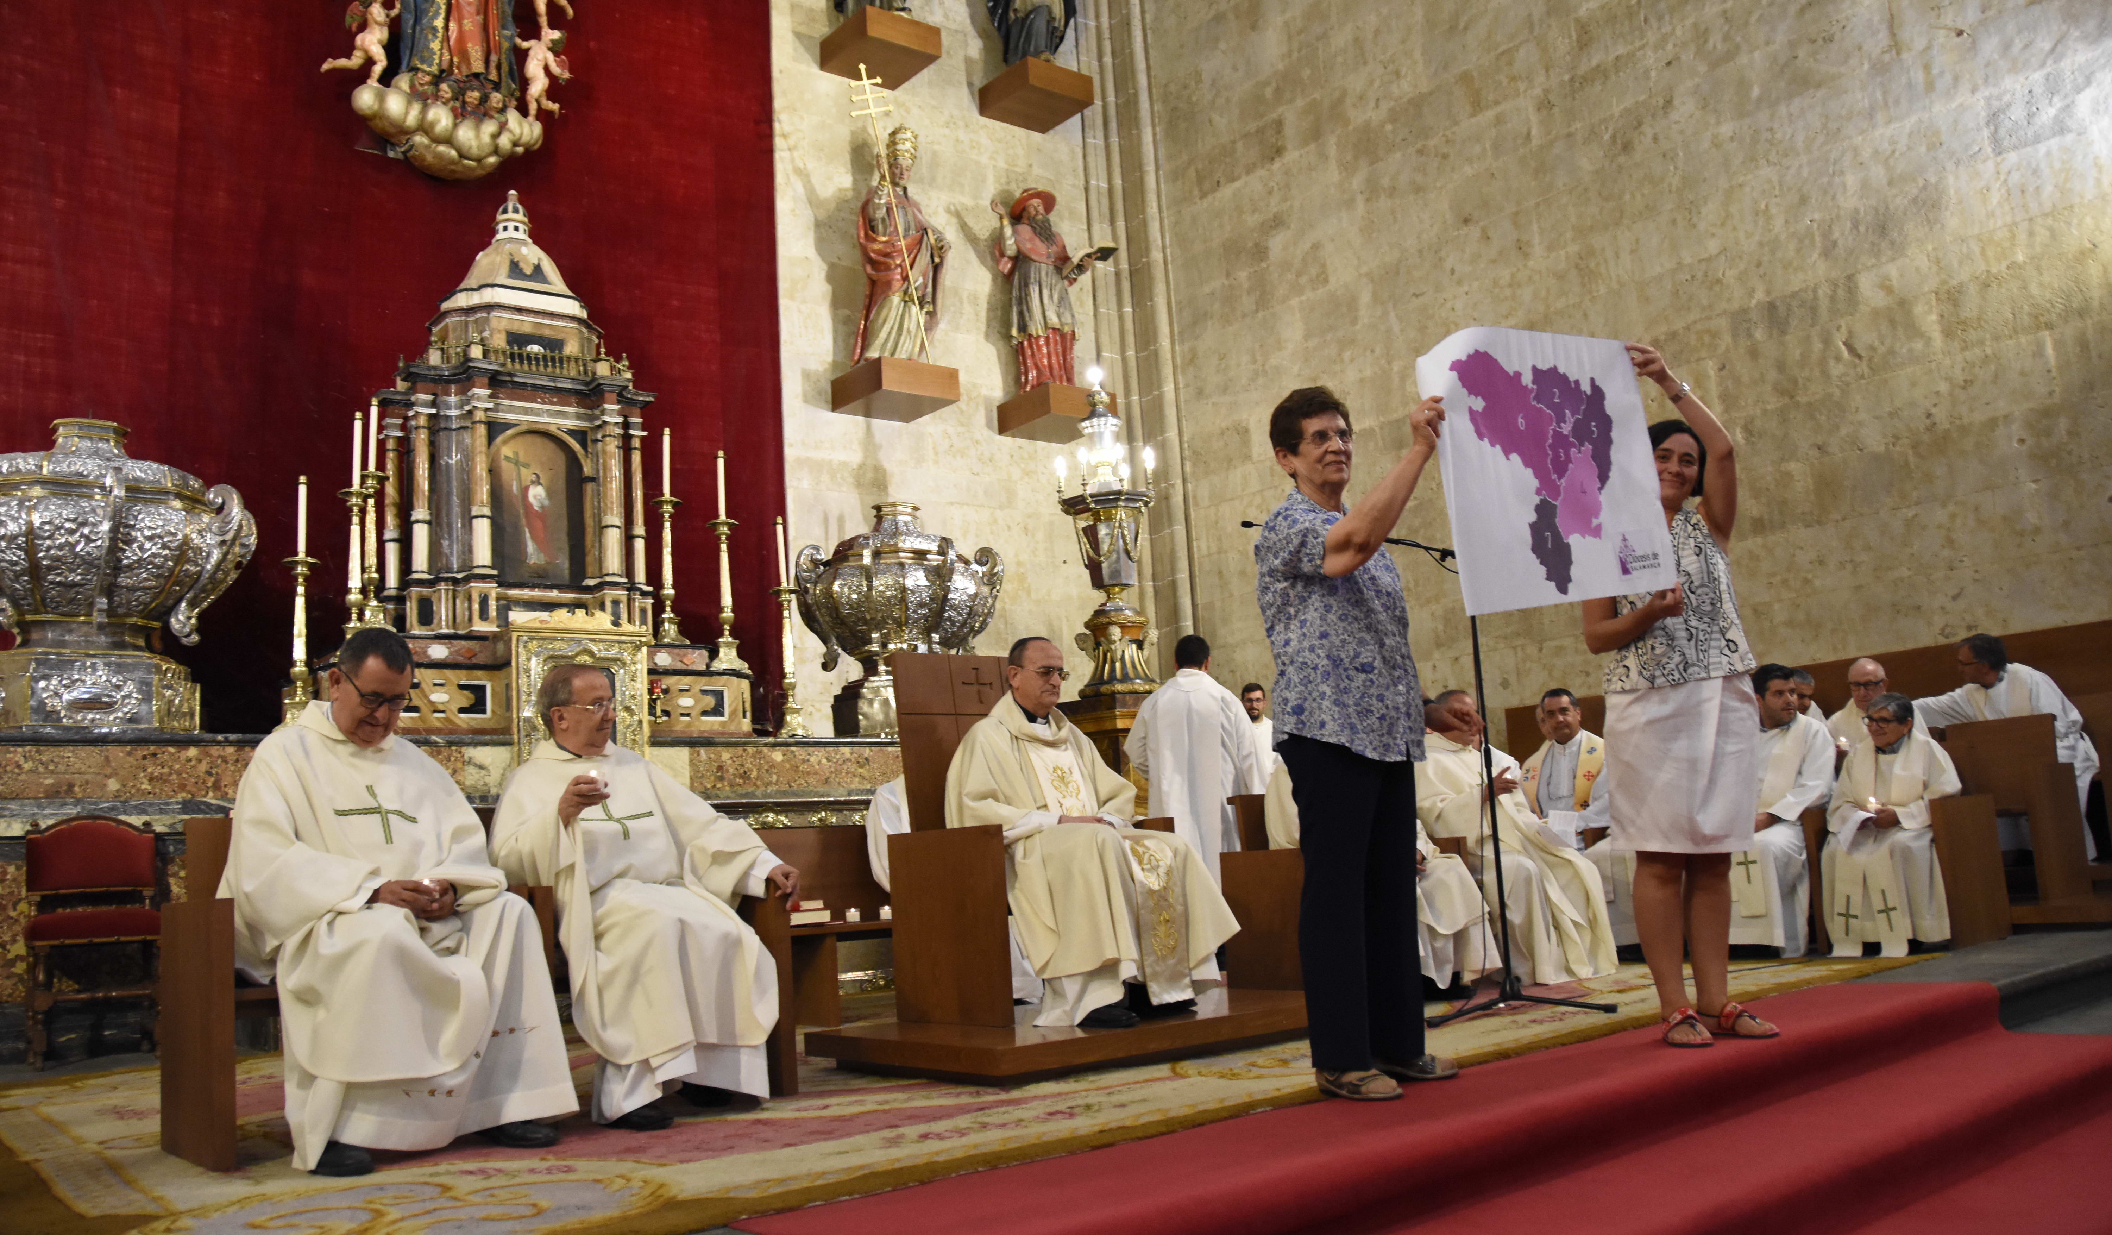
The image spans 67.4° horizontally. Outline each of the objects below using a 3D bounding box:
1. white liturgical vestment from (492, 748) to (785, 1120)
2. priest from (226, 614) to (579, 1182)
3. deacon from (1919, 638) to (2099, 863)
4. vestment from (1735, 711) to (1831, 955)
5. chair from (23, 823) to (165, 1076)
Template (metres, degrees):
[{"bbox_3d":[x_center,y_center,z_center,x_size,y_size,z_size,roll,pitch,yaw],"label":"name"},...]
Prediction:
[{"bbox_3d":[-1.169,0.775,4.299,0.753,1.018,0.794,2,-10,-34],"label":"white liturgical vestment"},{"bbox_3d":[-1.575,0.609,3.747,0.720,1.230,0.820,3,-11,-39],"label":"priest"},{"bbox_3d":[4.346,0.703,7.344,0.750,1.200,0.700,0,-10,-22],"label":"deacon"},{"bbox_3d":[3.050,0.879,6.806,0.750,1.020,0.620,3,-11,-39],"label":"vestment"},{"bbox_3d":[-4.088,1.356,6.777,0.509,1.048,0.509,3,-11,-38],"label":"chair"}]

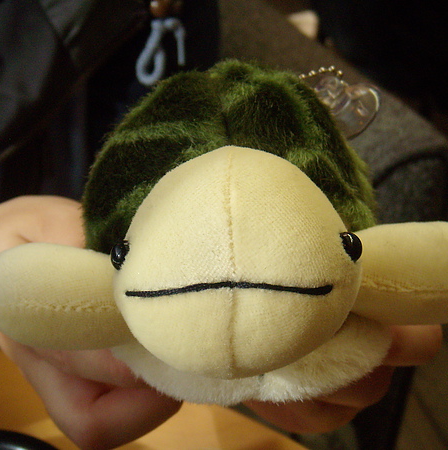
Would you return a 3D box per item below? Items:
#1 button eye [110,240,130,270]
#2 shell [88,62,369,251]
[{"bbox_3d":[-0.034,0.010,0.305,0.005,0.009,0.009,15,19,-28],"label":"button eye"},{"bbox_3d":[0.002,-0.026,0.365,0.115,0.070,0.115,-2,28,1],"label":"shell"}]

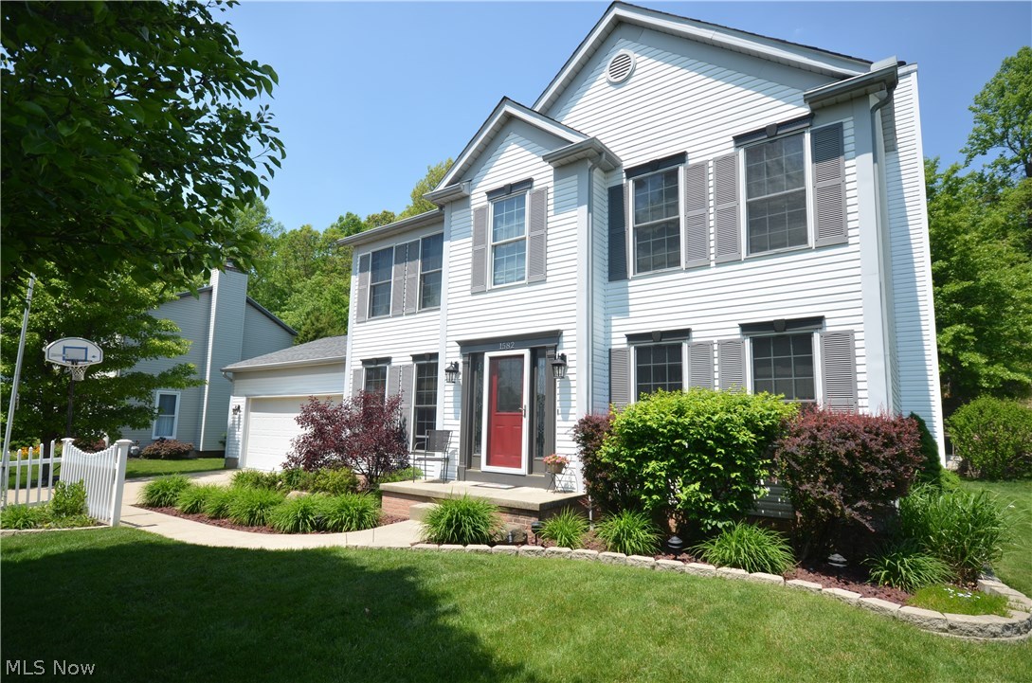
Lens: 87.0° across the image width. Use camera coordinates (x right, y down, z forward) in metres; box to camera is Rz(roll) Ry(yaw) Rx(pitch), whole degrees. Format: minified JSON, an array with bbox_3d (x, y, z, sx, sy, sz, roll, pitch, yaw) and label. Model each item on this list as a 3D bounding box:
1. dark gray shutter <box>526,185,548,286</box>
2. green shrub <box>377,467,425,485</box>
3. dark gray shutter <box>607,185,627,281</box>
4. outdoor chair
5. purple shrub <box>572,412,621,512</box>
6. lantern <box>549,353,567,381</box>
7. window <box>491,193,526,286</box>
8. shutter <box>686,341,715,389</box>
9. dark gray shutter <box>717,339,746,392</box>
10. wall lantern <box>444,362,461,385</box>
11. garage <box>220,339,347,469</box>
[{"bbox_3d":[0.365,-1.790,9.148,0.375,1.660,0.040,-5,-10,38],"label":"dark gray shutter"},{"bbox_3d":[-2.254,2.704,10.449,0.950,0.600,0.800,-5,-10,38],"label":"green shrub"},{"bbox_3d":[1.653,-1.781,8.799,0.367,1.596,0.045,-5,-10,39],"label":"dark gray shutter"},{"bbox_3d":[-1.443,2.008,9.516,0.560,0.920,0.580,0,-8,7],"label":"outdoor chair"},{"bbox_3d":[1.210,1.681,7.304,0.950,1.500,0.950,-6,-11,38],"label":"purple shrub"},{"bbox_3d":[0.696,0.392,8.542,0.220,0.410,0.260,-6,-11,38],"label":"lantern"},{"bbox_3d":[-0.157,-1.800,9.745,0.834,1.670,0.100,-6,-11,38],"label":"window"},{"bbox_3d":[2.679,0.906,7.792,0.384,1.820,0.050,-6,-11,38],"label":"shutter"},{"bbox_3d":[3.014,0.873,7.533,0.372,1.820,0.050,-6,-11,38],"label":"dark gray shutter"},{"bbox_3d":[-1.182,0.577,9.994,0.220,0.410,0.260,-6,-11,38],"label":"wall lantern"},{"bbox_3d":[-4.679,1.882,18.227,7.100,4.750,7.000,-6,-11,38],"label":"garage"}]

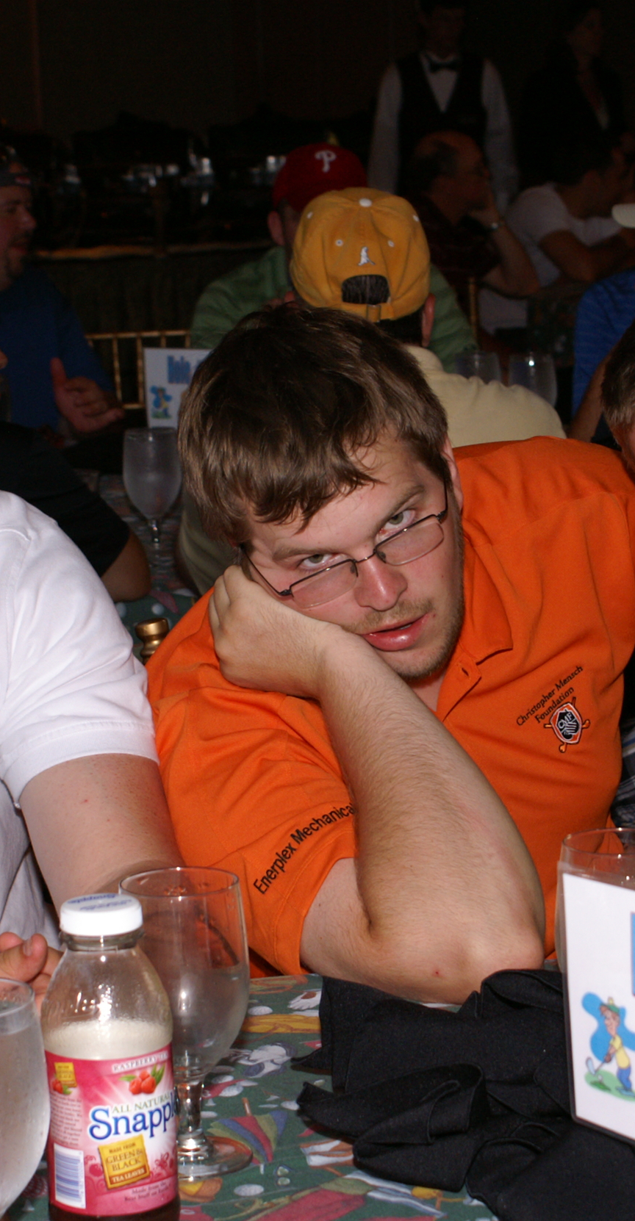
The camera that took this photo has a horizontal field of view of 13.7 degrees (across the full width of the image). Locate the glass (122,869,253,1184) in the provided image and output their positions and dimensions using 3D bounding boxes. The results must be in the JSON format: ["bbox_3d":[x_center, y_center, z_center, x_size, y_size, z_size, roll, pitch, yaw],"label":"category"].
[{"bbox_3d":[-0.076,0.237,1.542,0.079,0.164,0.079,-2,11,0],"label":"glass"}]

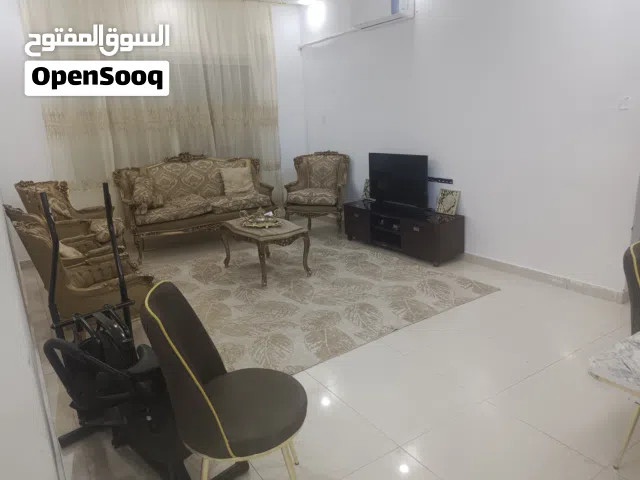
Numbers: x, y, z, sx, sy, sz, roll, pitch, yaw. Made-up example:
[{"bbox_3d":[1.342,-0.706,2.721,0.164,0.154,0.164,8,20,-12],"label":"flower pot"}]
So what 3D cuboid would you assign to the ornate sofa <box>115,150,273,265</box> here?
[{"bbox_3d":[-1.367,-0.432,5.182,1.680,1.050,0.700,-12,19,-31],"label":"ornate sofa"}]

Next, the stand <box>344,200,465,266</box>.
[{"bbox_3d":[0.844,-0.129,4.952,0.385,0.430,1.330,-14,20,-34],"label":"stand"}]

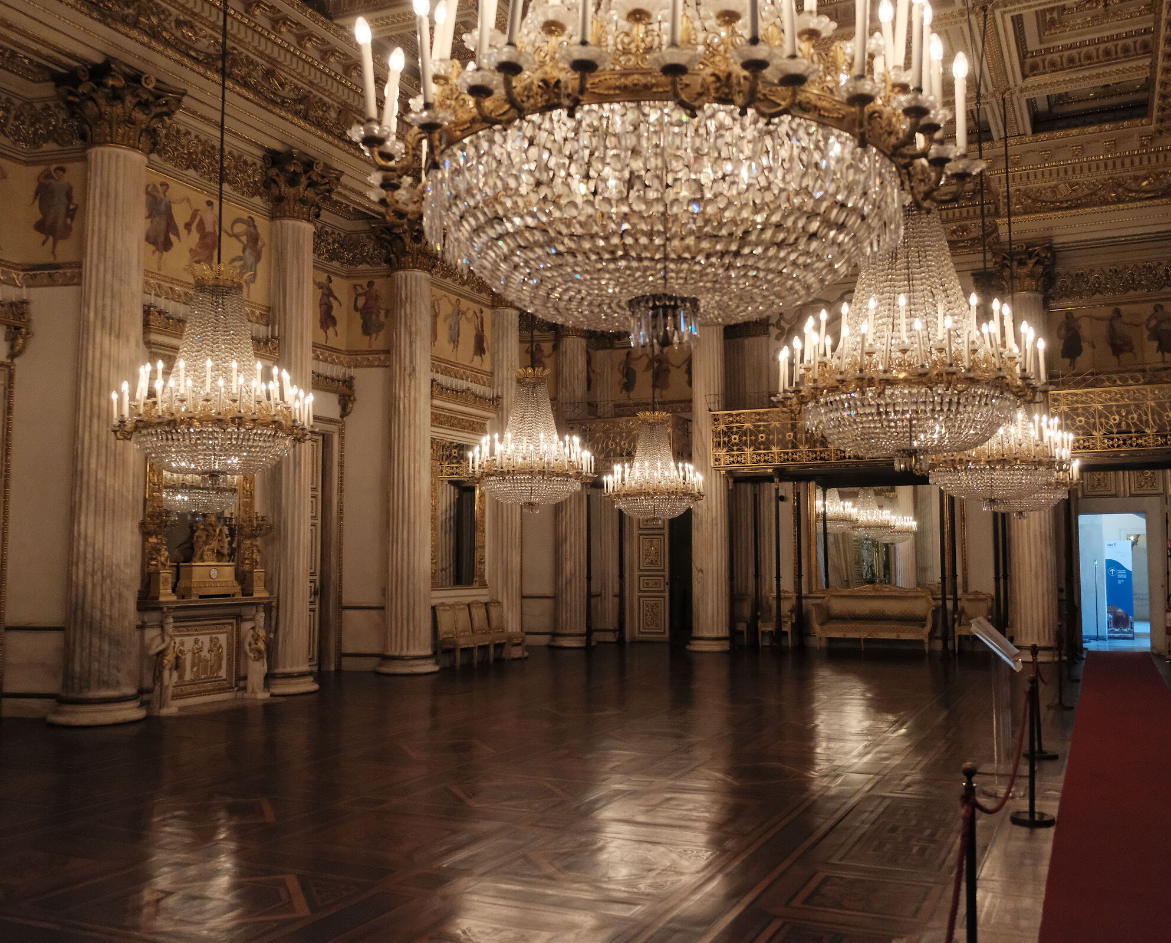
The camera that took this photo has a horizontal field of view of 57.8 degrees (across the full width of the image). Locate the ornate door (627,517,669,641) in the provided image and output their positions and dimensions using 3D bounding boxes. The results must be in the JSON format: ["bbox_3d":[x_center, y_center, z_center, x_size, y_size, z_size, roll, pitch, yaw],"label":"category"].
[{"bbox_3d":[1.334,1.684,21.524,0.789,3.557,0.069,-2,-5,26],"label":"ornate door"}]

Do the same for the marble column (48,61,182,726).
[{"bbox_3d":[-5.199,-0.846,11.581,0.988,6.975,0.988,-2,-5,26],"label":"marble column"}]

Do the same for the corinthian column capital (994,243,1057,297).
[{"bbox_3d":[7.466,-3.359,18.091,0.929,0.820,0.929,-2,-5,26],"label":"corinthian column capital"}]

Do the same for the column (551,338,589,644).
[{"bbox_3d":[-0.251,0.353,21.102,0.923,6.118,0.923,0,-5,0],"label":"column"}]

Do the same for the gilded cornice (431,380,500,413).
[{"bbox_3d":[-2.023,-1.208,17.743,0.300,0.330,2.100,-3,-5,26],"label":"gilded cornice"}]

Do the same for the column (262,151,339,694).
[{"bbox_3d":[-3.966,-0.636,14.114,0.988,6.975,0.988,-2,-5,26],"label":"column"}]

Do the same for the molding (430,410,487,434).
[{"bbox_3d":[-2.103,-0.804,17.800,0.059,0.247,1.705,-2,-5,26],"label":"molding"}]

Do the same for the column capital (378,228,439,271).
[{"bbox_3d":[-2.734,-3.492,16.904,0.988,0.840,0.988,-2,-5,26],"label":"column capital"}]

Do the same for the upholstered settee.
[{"bbox_3d":[5.283,2.676,19.359,2.231,1.191,0.760,-2,-5,26],"label":"upholstered settee"}]

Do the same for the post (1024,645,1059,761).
[{"bbox_3d":[3.897,1.971,9.109,0.311,0.944,0.311,-2,-5,26],"label":"post"}]

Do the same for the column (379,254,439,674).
[{"bbox_3d":[-2.674,-0.043,16.229,0.923,6.118,0.923,0,-5,0],"label":"column"}]

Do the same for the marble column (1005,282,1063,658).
[{"bbox_3d":[7.469,0.077,17.810,0.923,6.118,0.923,-2,-5,26],"label":"marble column"}]

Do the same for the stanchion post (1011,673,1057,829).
[{"bbox_3d":[2.877,1.784,6.849,0.291,0.938,0.291,-2,-5,26],"label":"stanchion post"}]

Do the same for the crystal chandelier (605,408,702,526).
[{"bbox_3d":[1.116,-0.072,17.576,1.639,1.859,1.639,0,-5,0],"label":"crystal chandelier"}]

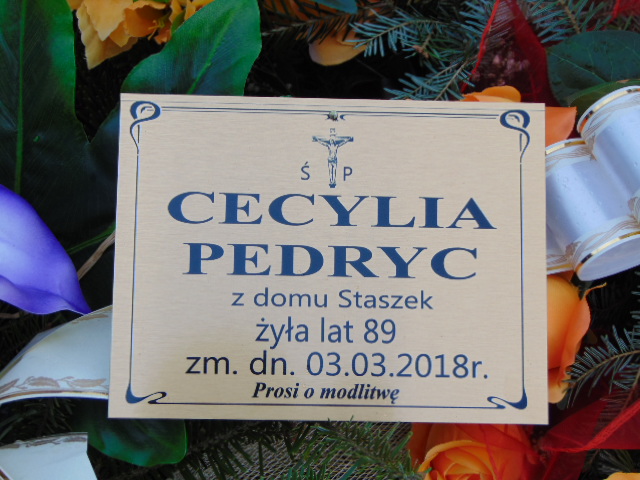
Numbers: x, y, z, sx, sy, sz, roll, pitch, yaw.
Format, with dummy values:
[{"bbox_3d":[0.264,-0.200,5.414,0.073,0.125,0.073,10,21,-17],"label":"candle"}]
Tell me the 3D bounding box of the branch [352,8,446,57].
[{"bbox_3d":[0.048,-0.124,0.785,0.060,0.021,0.032,0,55,0],"label":"branch"}]

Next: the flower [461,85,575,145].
[{"bbox_3d":[0.117,-0.064,0.770,0.070,0.050,0.062,0,55,0],"label":"flower"}]

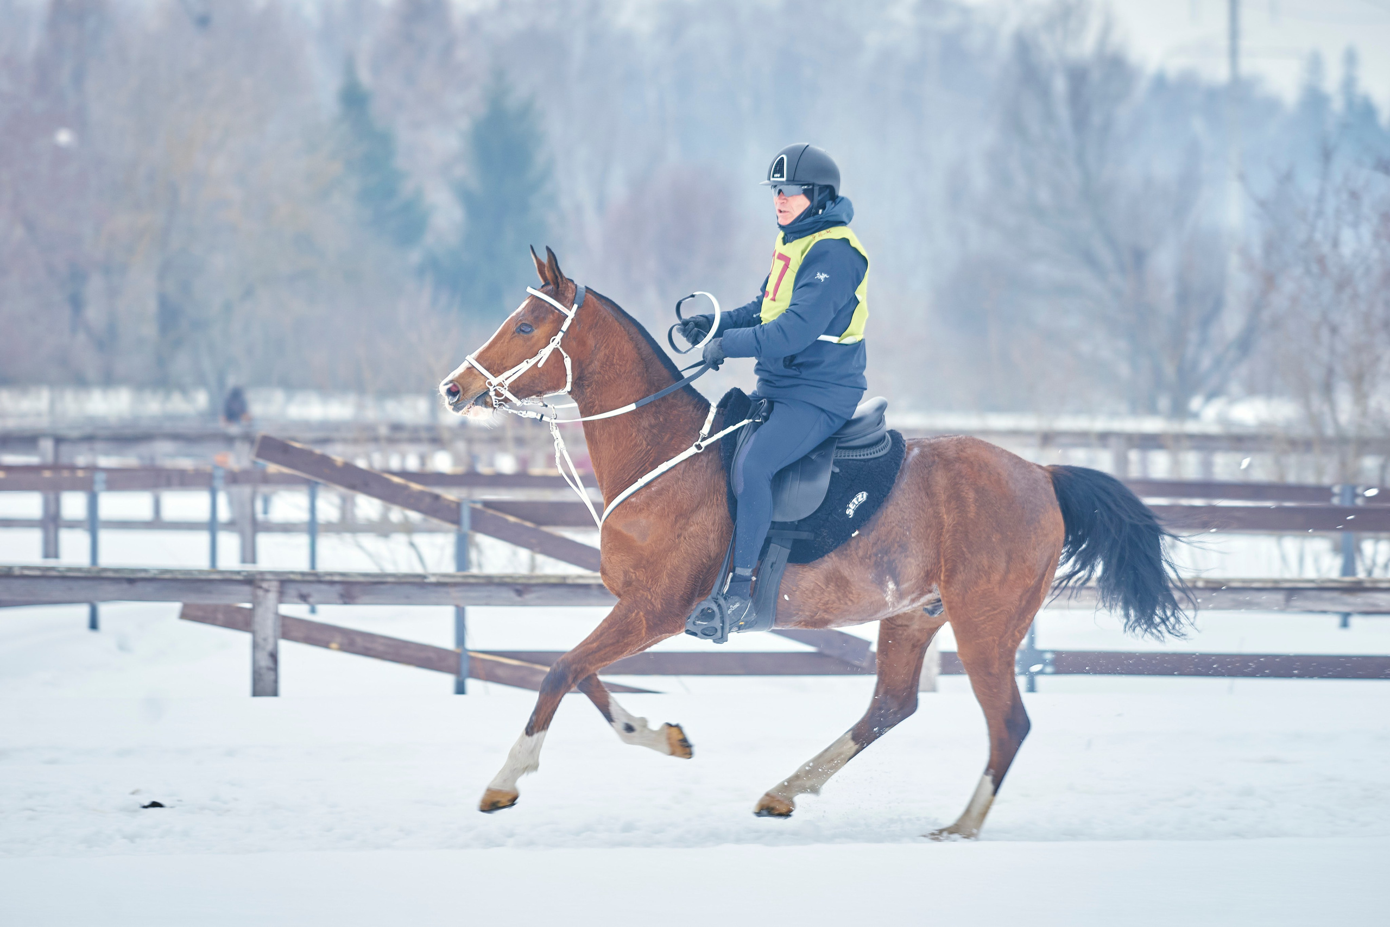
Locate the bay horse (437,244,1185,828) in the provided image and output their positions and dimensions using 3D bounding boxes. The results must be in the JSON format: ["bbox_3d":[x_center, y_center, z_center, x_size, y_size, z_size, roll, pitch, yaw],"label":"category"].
[{"bbox_3d":[0.396,0.264,25.700,2.490,1.960,0.600,0,1,-8],"label":"bay horse"}]

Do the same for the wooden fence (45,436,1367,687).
[{"bbox_3d":[0.002,0.456,35.500,7.000,1.200,0.400,0,1,0],"label":"wooden fence"}]

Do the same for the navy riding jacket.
[{"bbox_3d":[0.322,-0.516,25.700,0.500,0.740,0.550,0,1,-17],"label":"navy riding jacket"}]

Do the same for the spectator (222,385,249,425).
[{"bbox_3d":[-8.913,-0.622,150.000,0.550,1.750,0.400,0,1,-5],"label":"spectator"}]

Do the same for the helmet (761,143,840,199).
[{"bbox_3d":[0.356,-0.973,25.700,0.285,0.190,0.215,-1,1,-42],"label":"helmet"}]

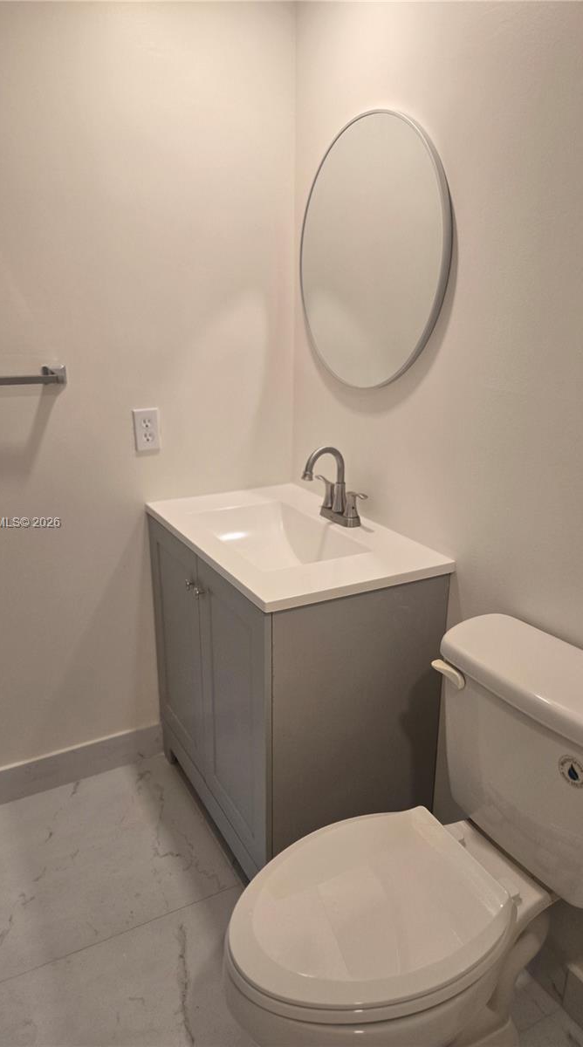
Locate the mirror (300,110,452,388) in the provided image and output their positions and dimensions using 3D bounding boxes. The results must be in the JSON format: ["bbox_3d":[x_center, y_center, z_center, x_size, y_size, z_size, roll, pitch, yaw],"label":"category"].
[{"bbox_3d":[0.177,-0.634,1.665,0.024,0.611,0.611,-9,20,-27],"label":"mirror"}]

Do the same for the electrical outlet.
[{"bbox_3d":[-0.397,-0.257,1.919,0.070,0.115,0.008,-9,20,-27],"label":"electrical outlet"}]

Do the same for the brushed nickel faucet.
[{"bbox_3d":[0.084,-0.100,1.798,0.137,0.201,0.261,-9,20,-27],"label":"brushed nickel faucet"}]

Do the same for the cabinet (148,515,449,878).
[{"bbox_3d":[-0.026,0.427,1.895,0.468,0.813,0.752,-9,20,-27],"label":"cabinet"}]

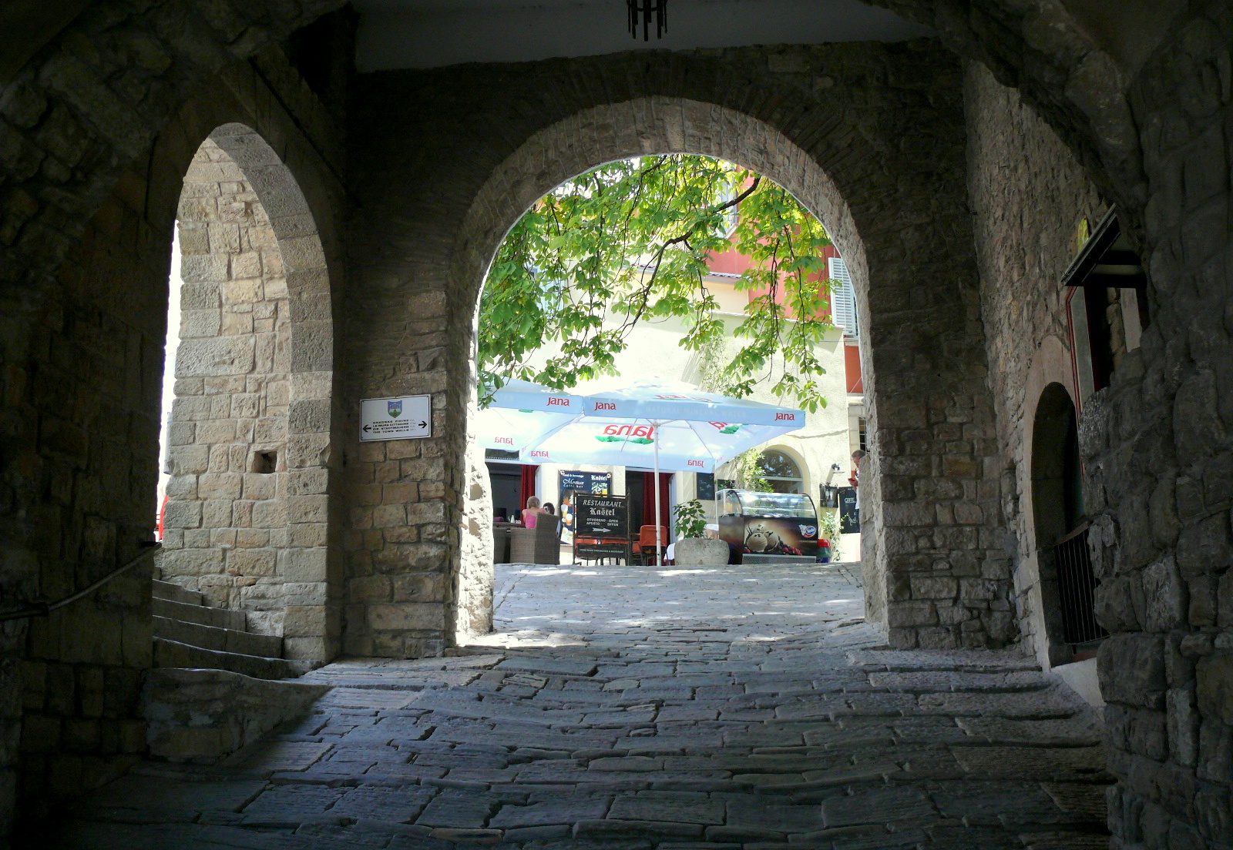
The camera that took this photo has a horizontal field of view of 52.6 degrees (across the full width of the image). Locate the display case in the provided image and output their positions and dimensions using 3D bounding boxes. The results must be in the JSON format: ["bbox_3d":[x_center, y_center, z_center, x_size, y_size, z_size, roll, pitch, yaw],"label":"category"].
[{"bbox_3d":[2.396,1.617,19.763,1.300,1.280,0.900,3,-14,-18],"label":"display case"}]

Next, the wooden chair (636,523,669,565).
[{"bbox_3d":[0.576,2.147,21.006,0.520,0.860,0.560,3,-14,-18],"label":"wooden chair"}]

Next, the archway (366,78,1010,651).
[{"bbox_3d":[0.535,-0.485,11.965,5.519,5.316,1.600,-2,-13,5],"label":"archway"}]

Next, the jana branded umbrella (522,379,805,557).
[{"bbox_3d":[0.675,0.805,20.695,3.650,3.260,3.650,3,-14,-18],"label":"jana branded umbrella"}]

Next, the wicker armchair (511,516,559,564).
[{"bbox_3d":[-1.290,1.861,19.802,0.600,0.870,0.570,-14,-18,43],"label":"wicker armchair"}]

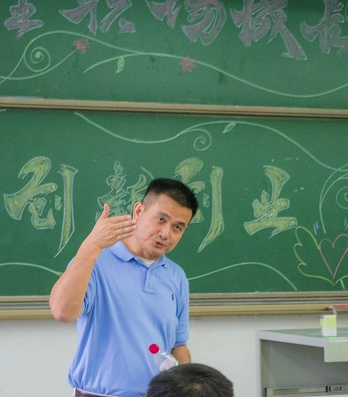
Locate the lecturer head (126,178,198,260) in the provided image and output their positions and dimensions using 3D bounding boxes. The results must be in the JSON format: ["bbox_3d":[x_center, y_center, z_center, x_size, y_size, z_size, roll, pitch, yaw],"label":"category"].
[{"bbox_3d":[-0.036,0.062,4.330,0.177,0.243,0.220,27,4,-21],"label":"lecturer head"}]

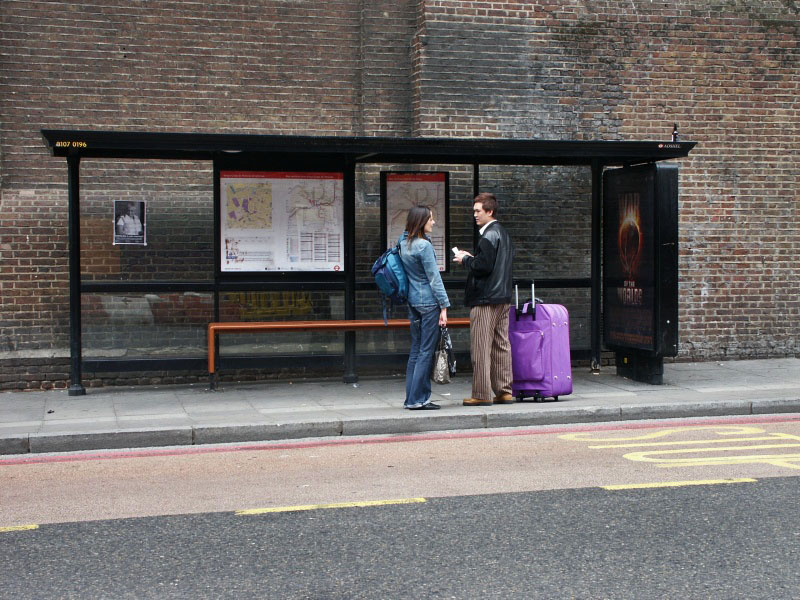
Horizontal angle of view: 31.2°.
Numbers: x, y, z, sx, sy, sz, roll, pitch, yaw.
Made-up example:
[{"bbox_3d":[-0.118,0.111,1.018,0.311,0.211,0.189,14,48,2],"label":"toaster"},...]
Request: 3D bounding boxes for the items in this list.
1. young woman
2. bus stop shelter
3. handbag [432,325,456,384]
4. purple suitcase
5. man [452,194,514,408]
[{"bbox_3d":[0.204,0.059,12.081,0.380,1.700,0.470,-2,3,-42],"label":"young woman"},{"bbox_3d":[-0.288,-0.327,13.742,6.190,2.356,1.460,-1,2,-17],"label":"bus stop shelter"},{"bbox_3d":[0.367,0.465,12.005,0.250,0.486,0.130,-2,3,-42],"label":"handbag"},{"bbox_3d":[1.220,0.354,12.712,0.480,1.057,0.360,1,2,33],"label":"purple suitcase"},{"bbox_3d":[0.721,-0.011,12.318,0.470,1.818,0.520,0,2,16],"label":"man"}]

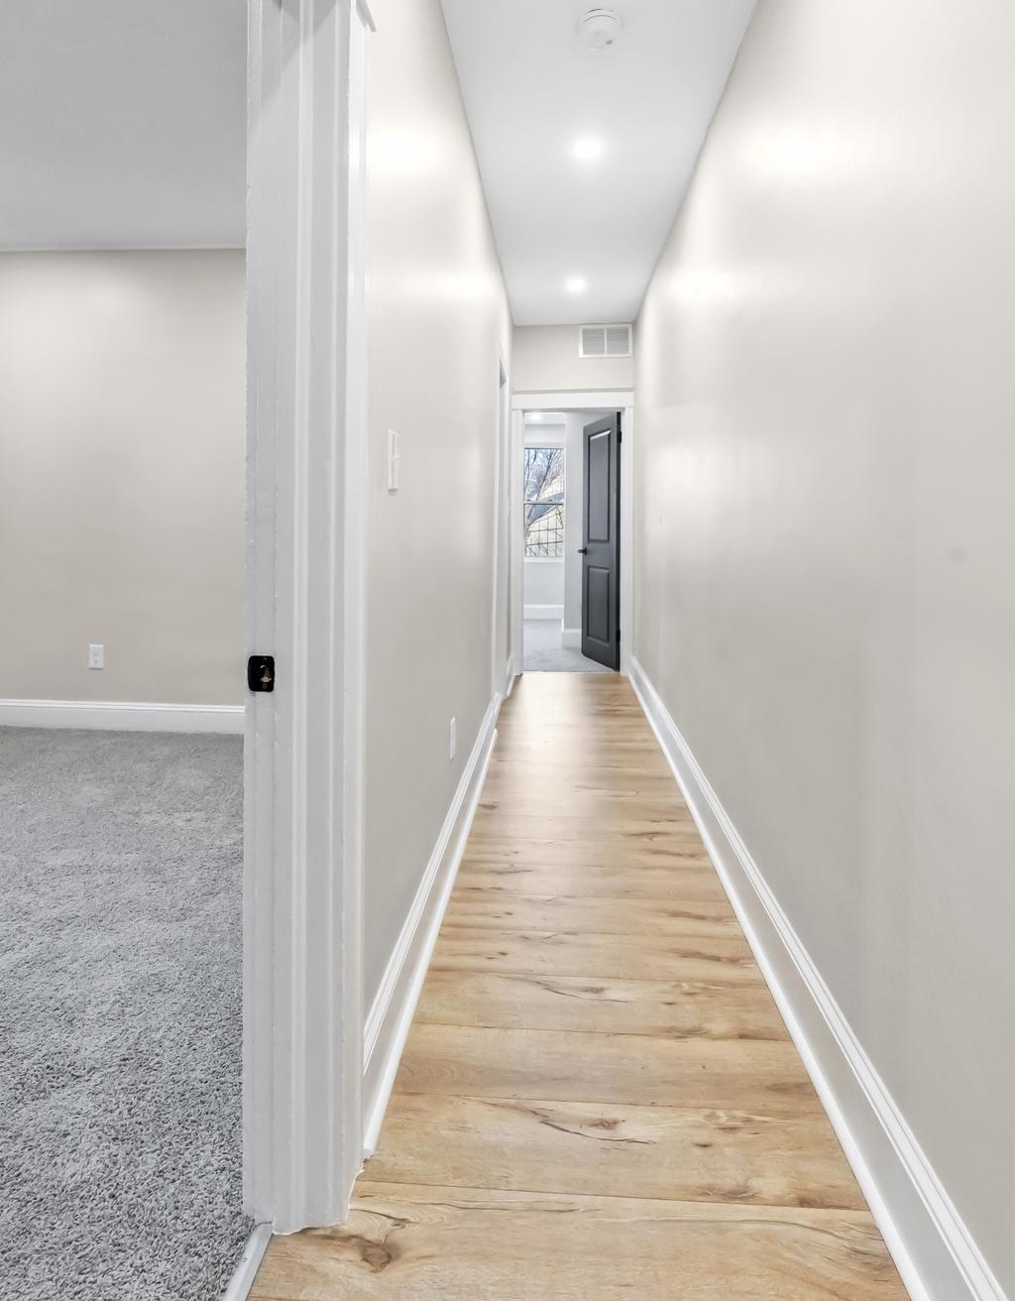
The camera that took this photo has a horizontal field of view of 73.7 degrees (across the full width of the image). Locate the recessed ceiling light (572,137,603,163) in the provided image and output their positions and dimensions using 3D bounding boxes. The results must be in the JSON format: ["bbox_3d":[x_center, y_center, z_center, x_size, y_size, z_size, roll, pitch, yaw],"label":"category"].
[{"bbox_3d":[0.341,-2.107,2.850,0.130,0.030,0.130,0,5,4],"label":"recessed ceiling light"}]

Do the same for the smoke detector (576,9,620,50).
[{"bbox_3d":[0.290,-1.964,2.140,0.143,0.042,0.143,0,5,4],"label":"smoke detector"}]

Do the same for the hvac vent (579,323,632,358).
[{"bbox_3d":[0.766,-2.418,5.280,0.415,0.265,0.030,0,5,4],"label":"hvac vent"}]

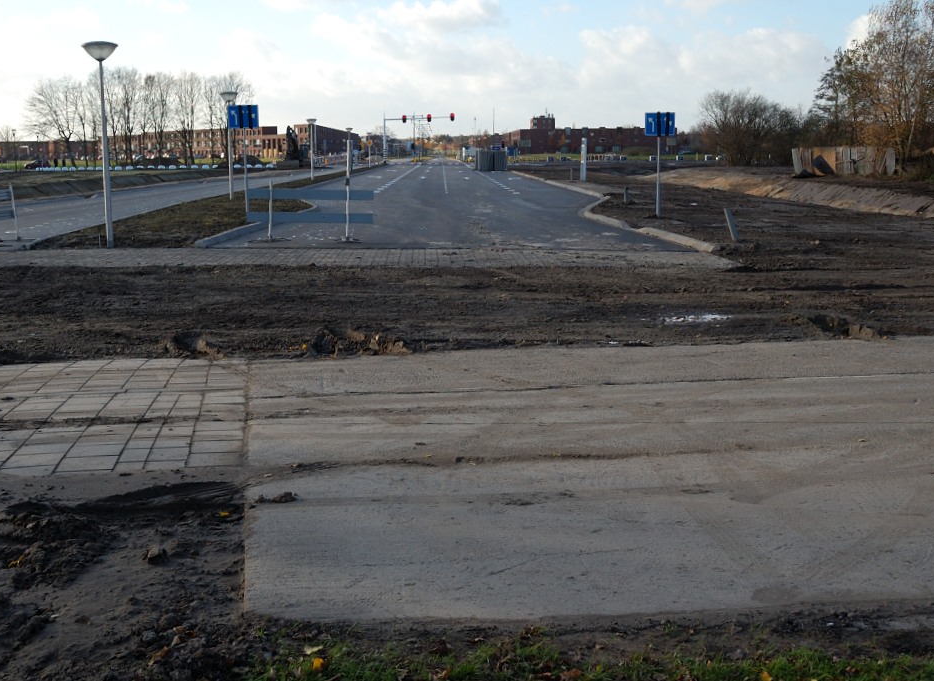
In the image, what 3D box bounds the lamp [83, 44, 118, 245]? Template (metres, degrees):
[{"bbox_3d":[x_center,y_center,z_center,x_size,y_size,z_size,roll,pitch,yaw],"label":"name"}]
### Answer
[{"bbox_3d":[-6.846,-3.682,22.611,0.690,3.860,0.690,0,9,0],"label":"lamp"}]

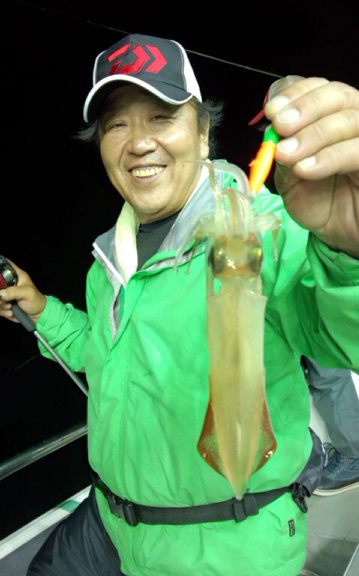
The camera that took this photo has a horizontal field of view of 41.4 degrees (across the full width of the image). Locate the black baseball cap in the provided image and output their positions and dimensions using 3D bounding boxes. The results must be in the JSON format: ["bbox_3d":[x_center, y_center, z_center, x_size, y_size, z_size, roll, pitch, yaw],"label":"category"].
[{"bbox_3d":[-0.059,-0.326,0.725,0.175,0.138,0.265,-4,6,12],"label":"black baseball cap"}]

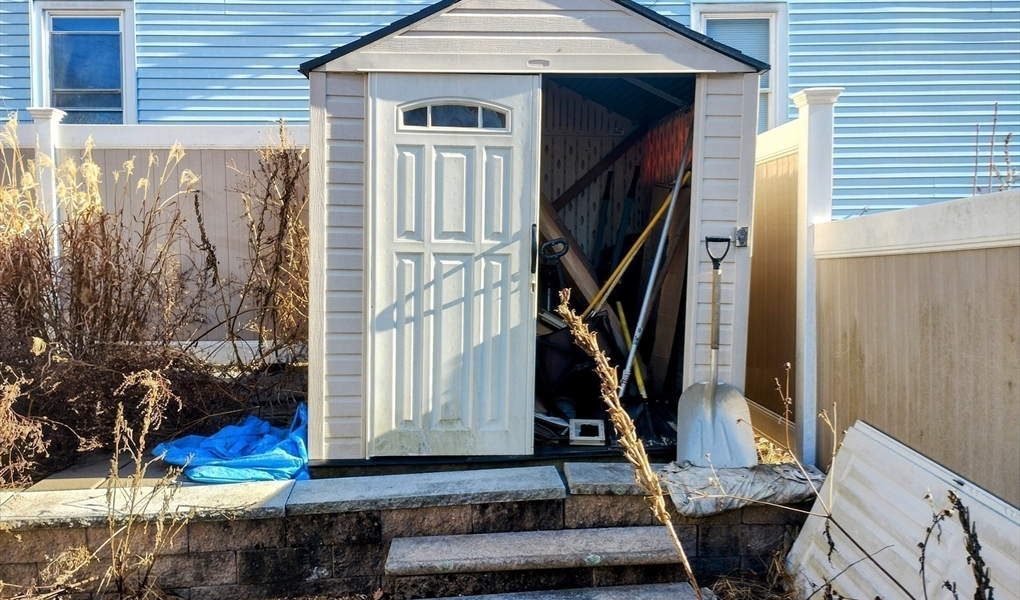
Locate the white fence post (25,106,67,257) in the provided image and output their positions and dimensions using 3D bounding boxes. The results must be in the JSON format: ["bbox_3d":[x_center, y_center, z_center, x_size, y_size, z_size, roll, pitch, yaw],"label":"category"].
[{"bbox_3d":[-3.425,-0.438,6.134,0.190,1.974,0.190,0,3,0],"label":"white fence post"}]

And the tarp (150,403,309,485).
[{"bbox_3d":[-1.357,0.693,4.197,0.780,0.240,0.620,0,3,0],"label":"tarp"}]

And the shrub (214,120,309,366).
[{"bbox_3d":[-1.681,-0.381,5.787,0.700,1.736,0.520,0,3,0],"label":"shrub"}]

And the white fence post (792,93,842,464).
[{"bbox_3d":[1.620,-0.110,4.401,0.190,2.041,0.190,0,3,-2],"label":"white fence post"}]

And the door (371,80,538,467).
[{"bbox_3d":[-0.279,-0.159,4.048,0.835,1.865,0.050,0,3,-1],"label":"door"}]

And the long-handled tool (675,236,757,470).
[{"bbox_3d":[0.989,0.247,3.956,0.385,1.099,0.160,0,-4,-2],"label":"long-handled tool"}]

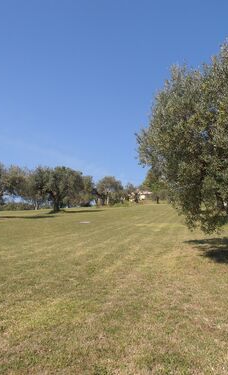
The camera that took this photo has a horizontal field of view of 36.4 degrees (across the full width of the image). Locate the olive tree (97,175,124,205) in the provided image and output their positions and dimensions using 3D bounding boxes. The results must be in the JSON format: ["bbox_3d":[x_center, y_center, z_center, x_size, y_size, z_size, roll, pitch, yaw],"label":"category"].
[{"bbox_3d":[-0.606,0.519,60.000,4.790,4.850,4.700,0,-2,0],"label":"olive tree"}]

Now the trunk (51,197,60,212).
[{"bbox_3d":[-6.749,1.961,40.000,1.150,1.850,0.950,0,-2,0],"label":"trunk"}]

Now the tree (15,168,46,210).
[{"bbox_3d":[-10.813,0.265,46.000,4.700,5.570,4.700,0,-2,0],"label":"tree"}]

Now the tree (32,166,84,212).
[{"bbox_3d":[-6.403,0.231,40.000,5.870,5.310,5.600,0,-2,0],"label":"tree"}]

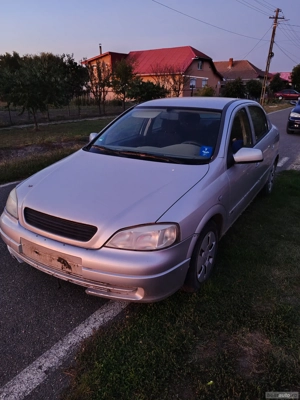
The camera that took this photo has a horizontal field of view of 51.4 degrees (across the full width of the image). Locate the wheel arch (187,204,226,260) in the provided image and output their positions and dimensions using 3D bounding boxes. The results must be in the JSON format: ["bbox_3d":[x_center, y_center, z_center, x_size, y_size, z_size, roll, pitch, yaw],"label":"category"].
[{"bbox_3d":[0.435,0.234,2.324,0.140,0.380,0.700,11,22,29],"label":"wheel arch"}]

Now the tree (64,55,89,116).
[{"bbox_3d":[-3.945,-6.093,16.747,1.546,3.124,1.469,-4,20,-12],"label":"tree"}]

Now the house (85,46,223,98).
[{"bbox_3d":[0.219,-16.117,40.946,15.800,6.450,9.200,15,24,36],"label":"house"}]

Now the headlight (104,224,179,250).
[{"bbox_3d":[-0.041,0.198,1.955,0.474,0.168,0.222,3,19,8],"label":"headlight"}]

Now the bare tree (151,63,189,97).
[{"bbox_3d":[2.019,-12.108,32.306,3.935,3.906,3.738,2,20,3],"label":"bare tree"}]

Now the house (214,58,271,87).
[{"bbox_3d":[14.838,-21.487,56.481,12.500,6.500,8.500,15,24,36],"label":"house"}]

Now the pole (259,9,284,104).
[{"bbox_3d":[11.981,-13.953,31.153,1.400,8.943,0.400,13,22,28],"label":"pole"}]

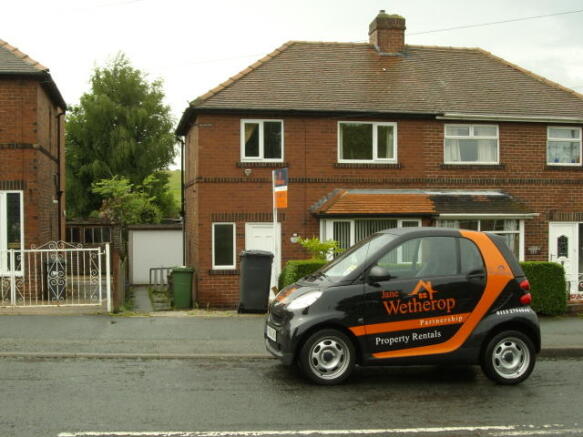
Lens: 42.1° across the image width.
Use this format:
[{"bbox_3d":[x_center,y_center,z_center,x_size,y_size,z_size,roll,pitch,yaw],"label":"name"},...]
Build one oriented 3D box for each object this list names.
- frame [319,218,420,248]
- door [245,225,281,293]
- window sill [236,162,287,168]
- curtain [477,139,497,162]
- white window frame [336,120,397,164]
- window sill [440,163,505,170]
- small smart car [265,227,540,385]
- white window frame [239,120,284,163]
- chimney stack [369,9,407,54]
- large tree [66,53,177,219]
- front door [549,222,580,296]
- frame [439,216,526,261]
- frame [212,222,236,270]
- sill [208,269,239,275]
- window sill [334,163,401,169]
[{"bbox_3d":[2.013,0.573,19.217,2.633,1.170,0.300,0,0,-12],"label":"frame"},{"bbox_3d":[-0.704,1.104,18.791,0.889,1.996,0.100,0,0,-12],"label":"door"},{"bbox_3d":[-0.744,-1.326,19.072,1.310,0.125,0.150,0,0,-12],"label":"window sill"},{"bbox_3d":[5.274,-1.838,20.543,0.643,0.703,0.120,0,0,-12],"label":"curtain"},{"bbox_3d":[1.981,-1.962,19.711,1.627,1.085,0.100,0,0,-12],"label":"white window frame"},{"bbox_3d":[4.730,-1.350,19.890,1.810,0.123,0.160,0,0,-12],"label":"window sill"},{"bbox_3d":[1.080,0.863,8.100,2.695,1.530,1.570,2,0,-12],"label":"small smart car"},{"bbox_3d":[-0.735,-1.952,19.133,1.104,1.083,0.100,0,0,-12],"label":"white window frame"},{"bbox_3d":[2.717,-5.222,21.599,0.842,1.213,0.750,0,0,-12],"label":"chimney stack"},{"bbox_3d":[-7.945,-2.584,35.000,5.174,10.168,5.174,0,0,-12],"label":"large tree"},{"bbox_3d":[7.494,1.135,20.892,0.929,2.049,0.100,0,0,-12],"label":"front door"},{"bbox_3d":[4.816,0.597,19.326,2.438,1.246,0.120,0,0,-12],"label":"frame"},{"bbox_3d":[-1.651,0.680,18.554,0.579,1.155,0.100,0,0,-12],"label":"frame"},{"bbox_3d":[-1.646,1.306,18.504,0.750,0.122,0.160,0,0,-12],"label":"sill"},{"bbox_3d":[1.976,-1.344,19.651,1.795,0.121,0.150,0,0,-12],"label":"window sill"}]

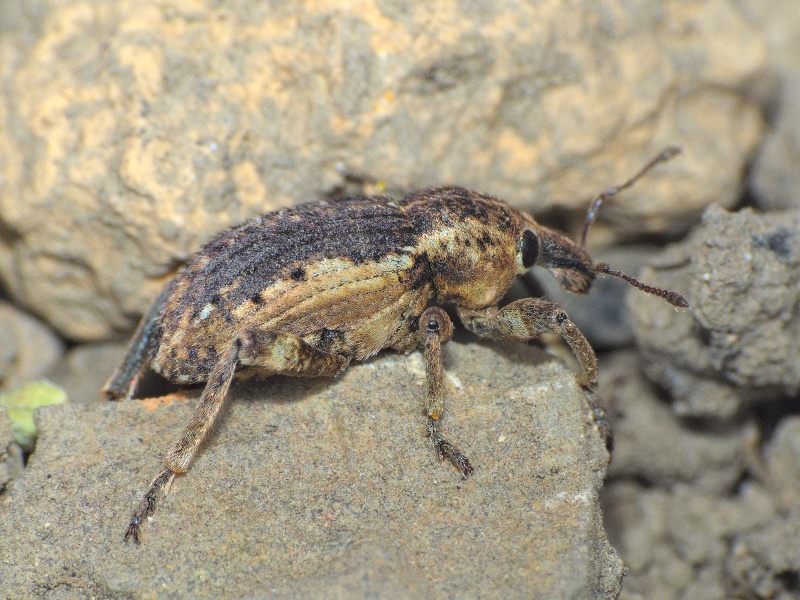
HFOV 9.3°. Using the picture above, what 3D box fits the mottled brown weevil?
[{"bbox_3d":[0.000,0.000,0.100,0.013,0.005,0.007,-13,25,-2],"label":"mottled brown weevil"}]

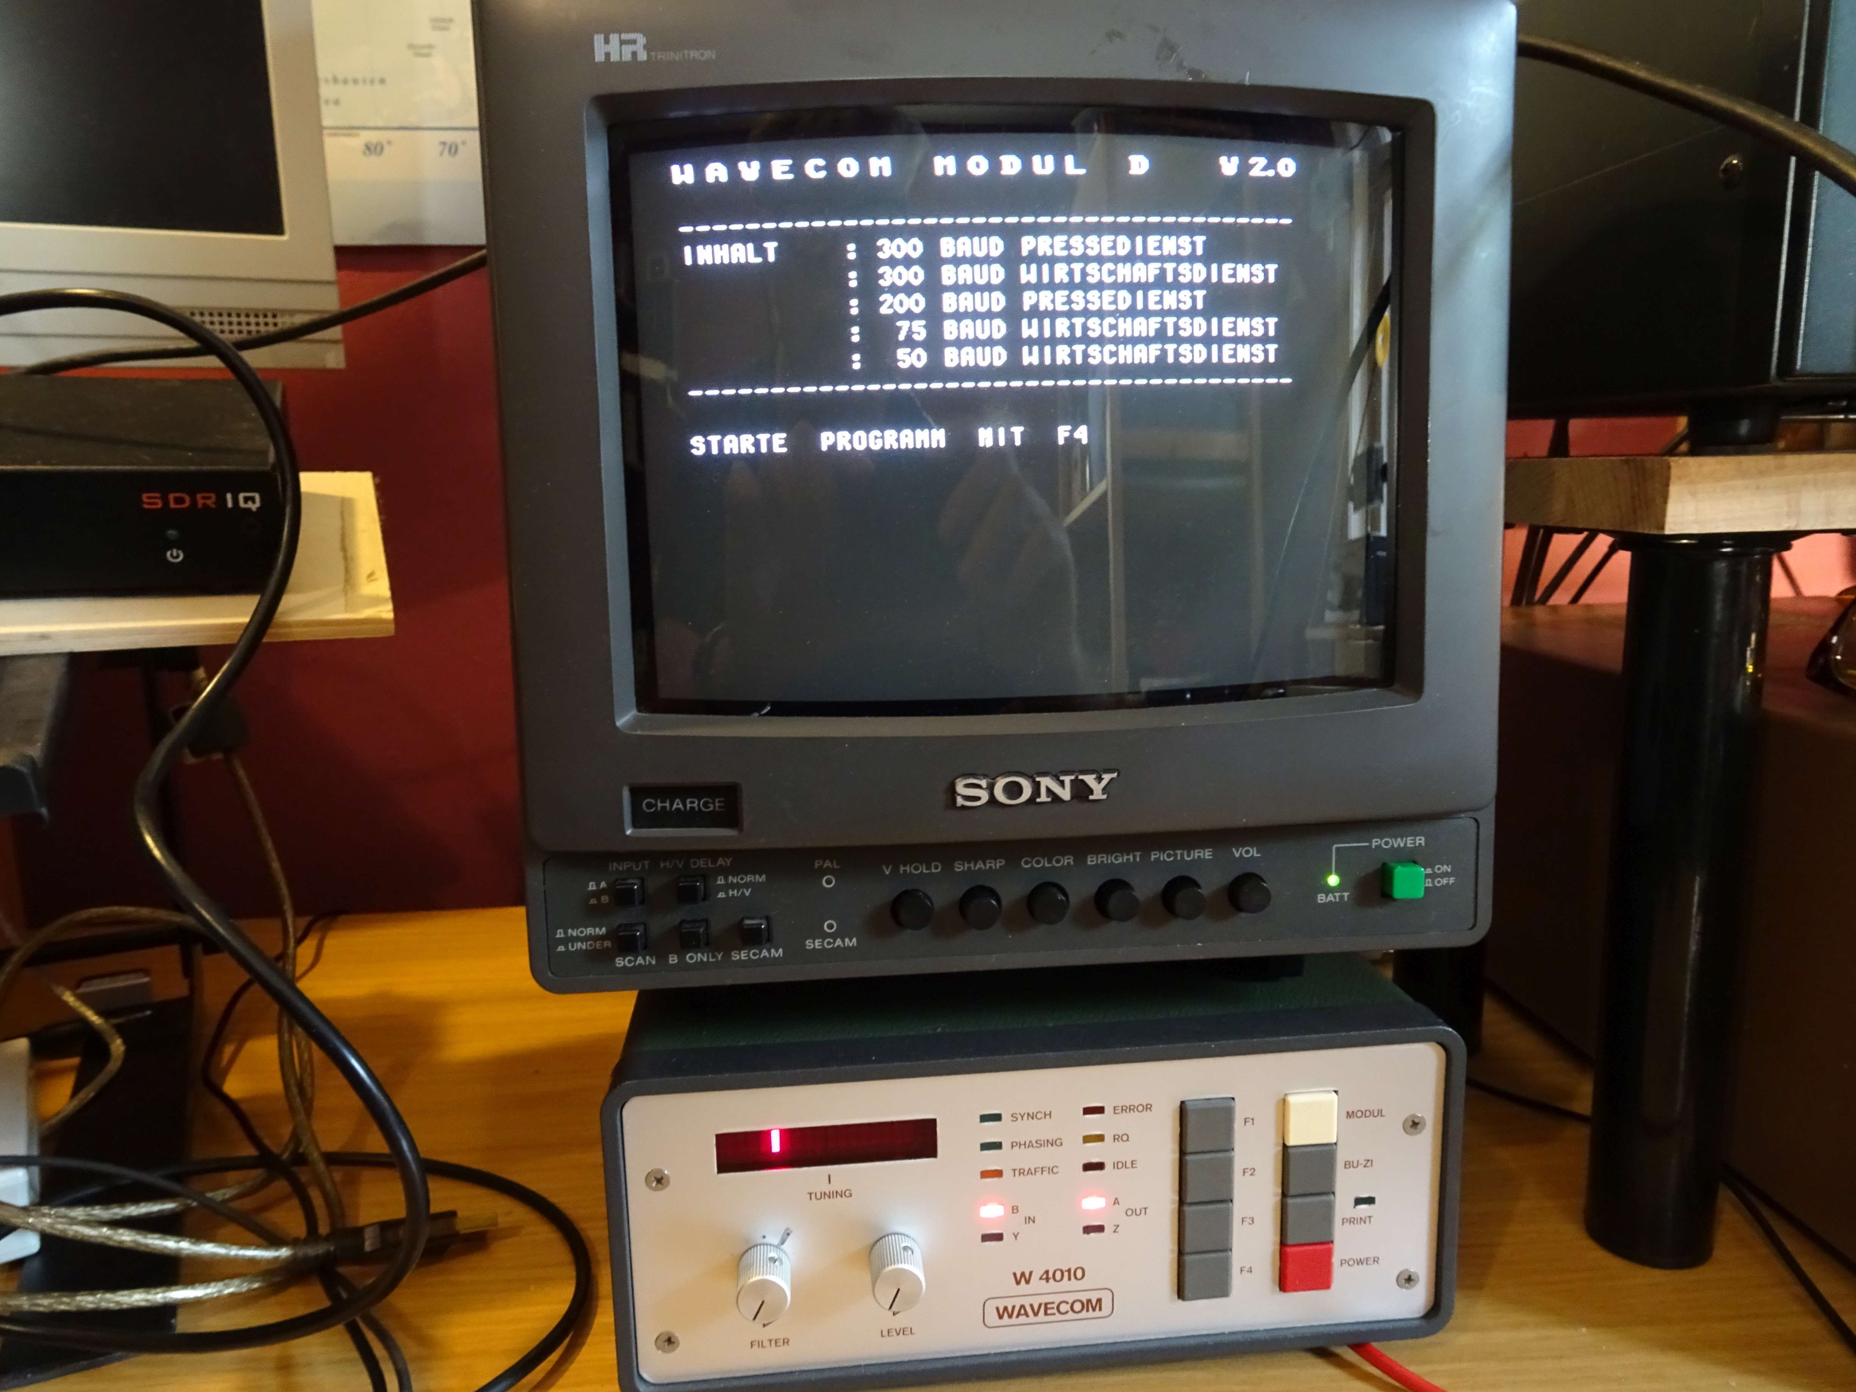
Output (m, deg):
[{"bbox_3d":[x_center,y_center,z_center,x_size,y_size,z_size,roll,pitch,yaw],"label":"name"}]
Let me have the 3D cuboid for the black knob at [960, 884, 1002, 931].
[{"bbox_3d":[0.012,0.048,0.285,0.008,0.008,0.007,-2,7,-4],"label":"black knob"}]

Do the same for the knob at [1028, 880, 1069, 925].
[{"bbox_3d":[0.027,0.047,0.287,0.008,0.008,0.006,-2,7,-4],"label":"knob"}]

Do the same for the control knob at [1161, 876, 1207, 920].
[{"bbox_3d":[0.058,0.046,0.288,0.008,0.008,0.007,-2,7,-4],"label":"control knob"}]

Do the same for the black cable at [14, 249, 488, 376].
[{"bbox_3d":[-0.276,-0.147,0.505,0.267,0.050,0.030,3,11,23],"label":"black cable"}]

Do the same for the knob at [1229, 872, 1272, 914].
[{"bbox_3d":[0.073,0.045,0.290,0.008,0.008,0.006,-2,7,-4],"label":"knob"}]

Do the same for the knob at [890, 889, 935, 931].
[{"bbox_3d":[-0.003,0.048,0.285,0.008,0.008,0.006,-2,7,-4],"label":"knob"}]

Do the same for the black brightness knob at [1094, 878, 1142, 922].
[{"bbox_3d":[0.043,0.046,0.287,0.008,0.008,0.007,-2,7,-4],"label":"black brightness knob"}]

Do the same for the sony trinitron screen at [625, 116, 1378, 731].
[{"bbox_3d":[0.020,-0.061,0.281,0.168,0.128,0.018,-2,7,-4],"label":"sony trinitron screen"}]

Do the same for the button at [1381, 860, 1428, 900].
[{"bbox_3d":[0.107,0.041,0.291,0.007,0.008,0.007,-2,7,-4],"label":"button"}]

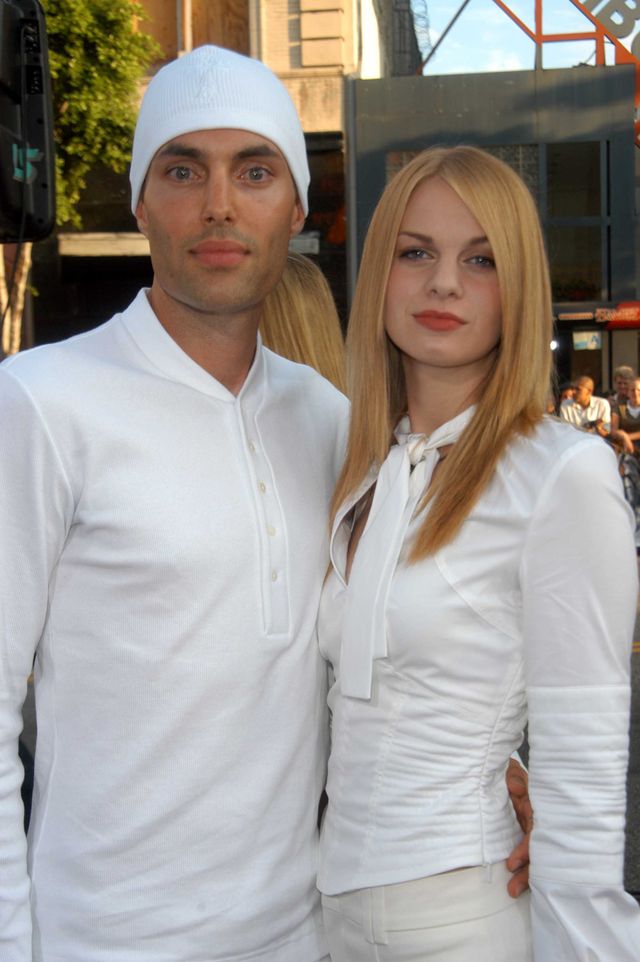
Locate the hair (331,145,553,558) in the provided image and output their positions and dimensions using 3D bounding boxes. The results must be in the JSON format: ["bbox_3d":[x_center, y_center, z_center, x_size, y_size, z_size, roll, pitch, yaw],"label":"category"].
[{"bbox_3d":[0.122,-0.135,1.545,0.215,0.410,0.235,3,2,11],"label":"hair"}]

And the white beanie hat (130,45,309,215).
[{"bbox_3d":[-0.095,-0.322,1.430,0.168,0.175,0.212,0,2,-3],"label":"white beanie hat"}]

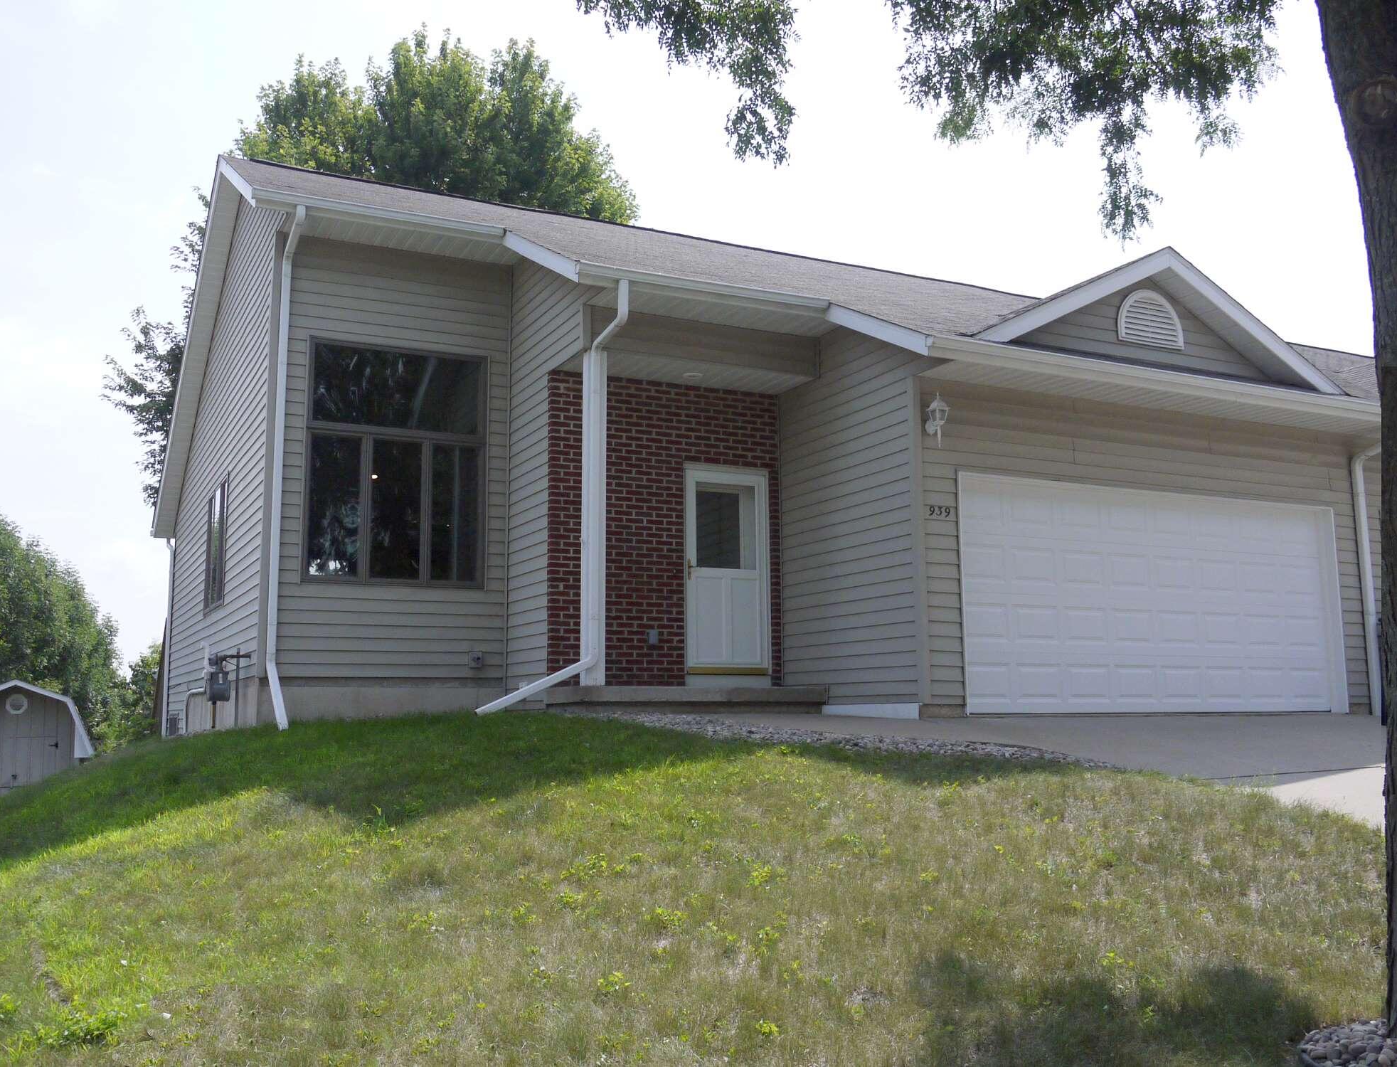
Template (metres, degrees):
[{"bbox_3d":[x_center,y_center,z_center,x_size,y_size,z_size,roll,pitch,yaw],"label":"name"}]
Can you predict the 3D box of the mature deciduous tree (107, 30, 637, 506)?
[{"bbox_3d":[-7.000,-2.945,24.000,11.300,16.200,11.000,4,-9,-26],"label":"mature deciduous tree"}]

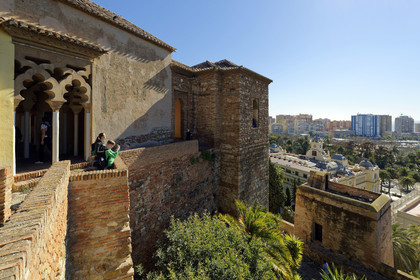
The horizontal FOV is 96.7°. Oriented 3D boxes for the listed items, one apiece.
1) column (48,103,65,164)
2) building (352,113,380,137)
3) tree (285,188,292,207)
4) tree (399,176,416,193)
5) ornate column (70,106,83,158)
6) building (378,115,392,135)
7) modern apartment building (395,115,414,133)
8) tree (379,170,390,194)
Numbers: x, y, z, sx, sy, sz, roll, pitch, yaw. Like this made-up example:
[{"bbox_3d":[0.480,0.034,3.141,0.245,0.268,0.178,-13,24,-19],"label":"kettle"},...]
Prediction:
[{"bbox_3d":[-5.180,-0.226,6.300,0.380,2.200,0.380,2,3,34],"label":"column"},{"bbox_3d":[391.457,-35.244,470.000,46.000,53.000,25.000,2,4,40],"label":"building"},{"bbox_3d":[26.489,19.572,63.000,2.600,6.600,2.600,2,3,34],"label":"tree"},{"bbox_3d":[98.909,22.286,93.500,6.300,8.000,6.300,-3,4,-44],"label":"tree"},{"bbox_3d":[-5.720,-0.407,8.000,0.370,2.200,0.370,2,3,34],"label":"ornate column"},{"bbox_3d":[404.205,-33.396,430.000,27.000,50.000,25.000,2,3,37],"label":"building"},{"bbox_3d":[510.471,-36.743,490.000,24.000,48.000,32.000,-3,4,-44],"label":"modern apartment building"},{"bbox_3d":[83.184,20.260,89.000,4.500,11.500,4.500,3,4,43],"label":"tree"}]

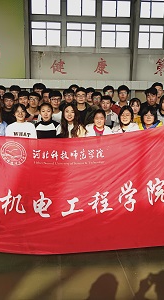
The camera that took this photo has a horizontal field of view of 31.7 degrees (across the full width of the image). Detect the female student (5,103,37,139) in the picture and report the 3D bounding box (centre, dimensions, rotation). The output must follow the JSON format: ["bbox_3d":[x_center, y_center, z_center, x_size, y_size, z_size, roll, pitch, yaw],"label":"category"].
[{"bbox_3d":[-0.849,0.127,4.097,0.430,1.552,0.300,-1,9,-11],"label":"female student"}]

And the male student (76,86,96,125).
[{"bbox_3d":[0.005,-0.096,4.737,0.470,1.819,0.300,1,9,0],"label":"male student"}]

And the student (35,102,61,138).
[{"bbox_3d":[-0.506,0.108,4.218,0.430,1.560,0.300,0,9,-6],"label":"student"}]

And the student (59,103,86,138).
[{"bbox_3d":[-0.141,0.127,4.147,0.430,1.553,0.300,0,9,-2],"label":"student"}]

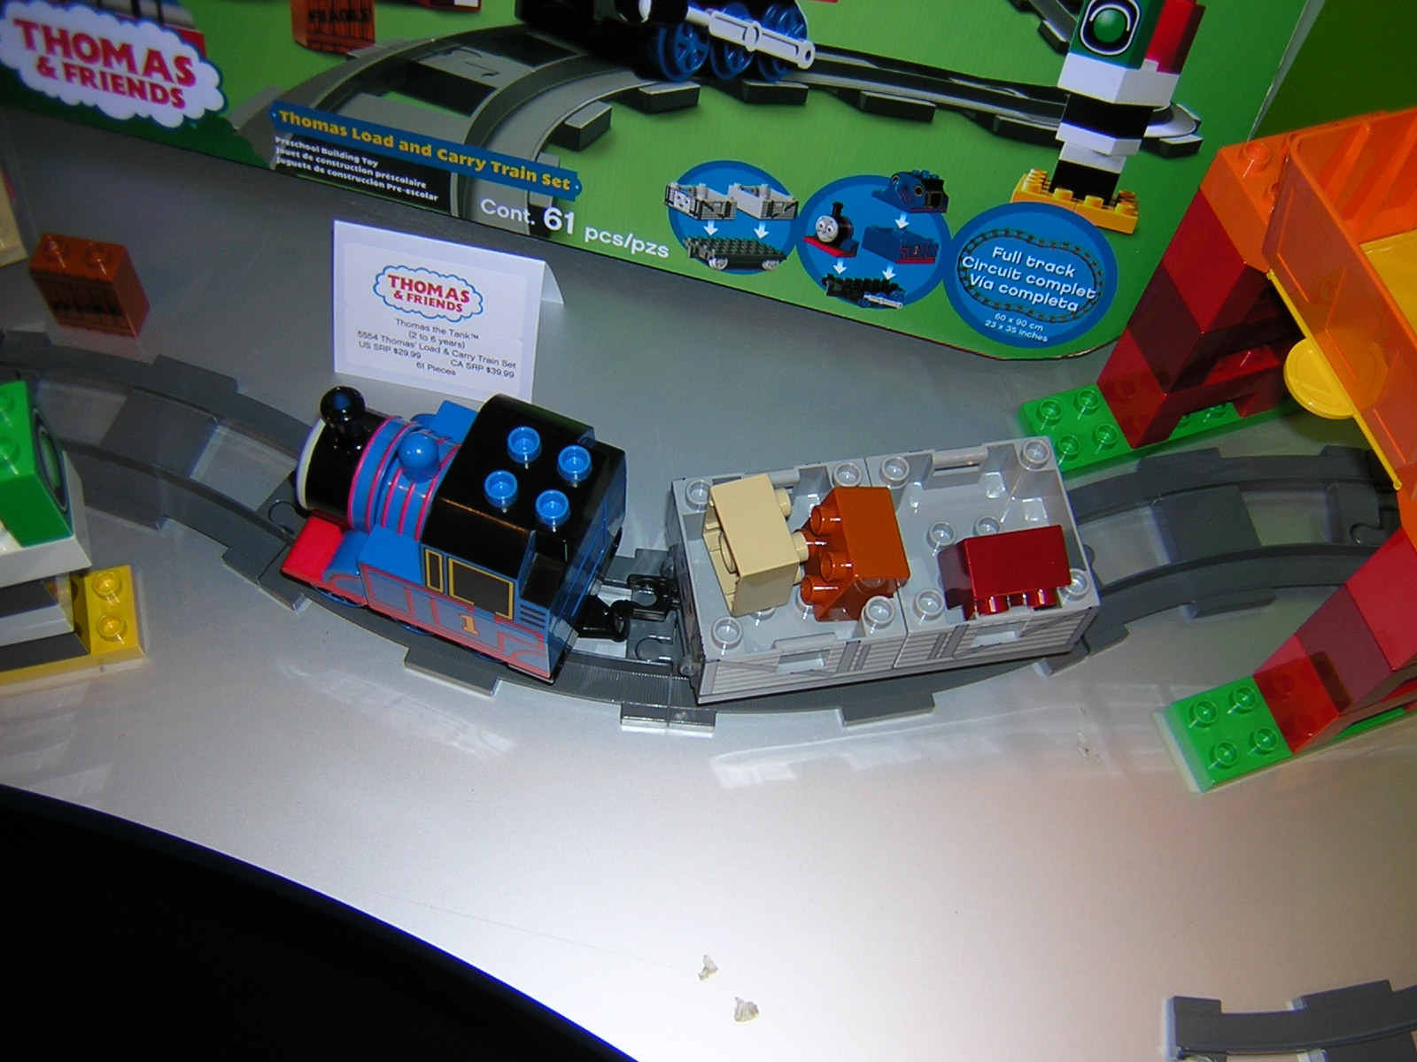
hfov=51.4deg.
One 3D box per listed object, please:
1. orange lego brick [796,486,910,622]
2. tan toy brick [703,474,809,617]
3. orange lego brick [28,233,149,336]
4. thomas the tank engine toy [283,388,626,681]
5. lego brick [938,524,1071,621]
[{"bbox_3d":[0.044,0.008,0.472,0.024,0.032,0.032,1,62,-19],"label":"orange lego brick"},{"bbox_3d":[0.016,0.005,0.477,0.024,0.032,0.032,-13,64,-11],"label":"tan toy brick"},{"bbox_3d":[-0.233,-0.093,0.556,0.032,0.043,0.016,8,62,-1],"label":"orange lego brick"},{"bbox_3d":[-0.081,-0.004,0.471,0.102,0.104,0.062,20,63,7],"label":"thomas the tank engine toy"},{"bbox_3d":[0.096,0.014,0.479,0.032,0.032,0.024,-8,83,-8],"label":"lego brick"}]

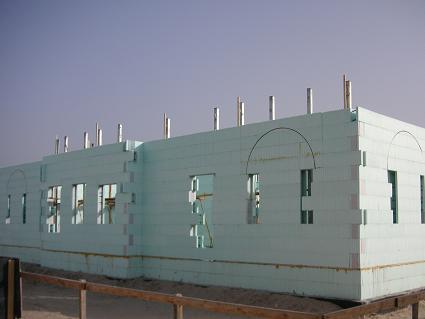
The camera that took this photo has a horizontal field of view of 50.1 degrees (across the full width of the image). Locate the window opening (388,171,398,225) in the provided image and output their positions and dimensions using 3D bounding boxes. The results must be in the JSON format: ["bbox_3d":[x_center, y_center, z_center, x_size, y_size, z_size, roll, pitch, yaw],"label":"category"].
[{"bbox_3d":[4.020,0.880,10.416,0.260,1.220,0.520,-7,-10,44],"label":"window opening"}]

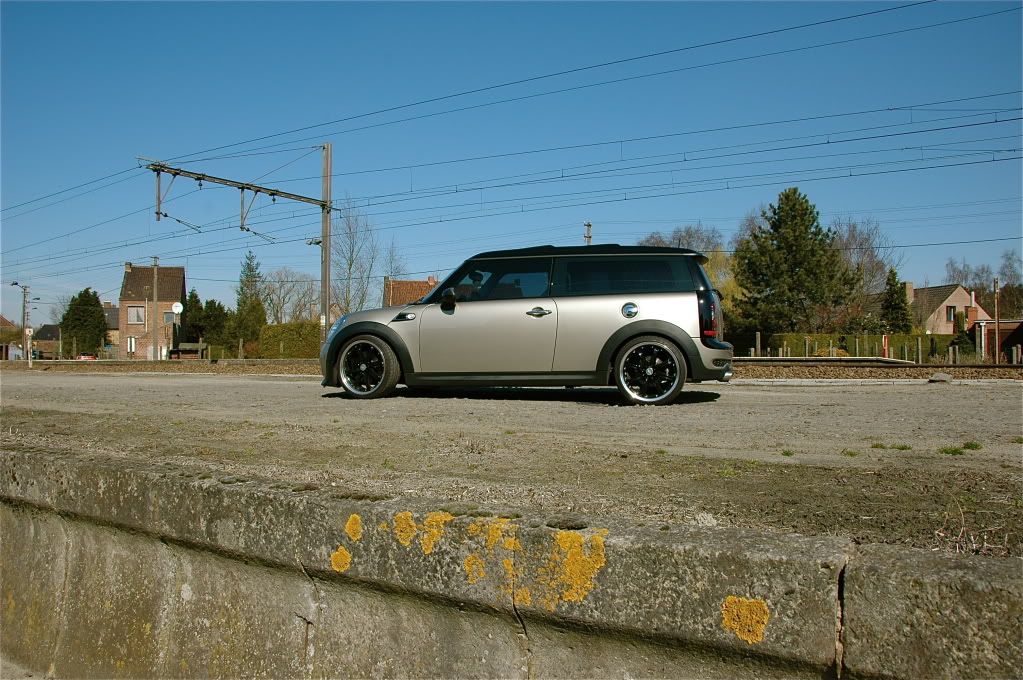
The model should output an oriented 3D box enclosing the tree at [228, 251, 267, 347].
[{"bbox_3d":[-20.310,-2.286,59.101,2.900,9.200,2.900,0,-2,0],"label":"tree"}]

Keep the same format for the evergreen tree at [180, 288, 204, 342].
[{"bbox_3d":[-29.033,-1.060,70.076,2.400,7.290,2.400,0,-2,0],"label":"evergreen tree"}]

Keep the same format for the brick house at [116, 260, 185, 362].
[{"bbox_3d":[-32.288,-2.143,69.504,5.200,9.400,5.700,1,-2,-16],"label":"brick house"}]

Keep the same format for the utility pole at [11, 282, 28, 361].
[{"bbox_3d":[-47.499,-1.786,74.000,1.738,7.530,0.400,0,-1,-6],"label":"utility pole"}]

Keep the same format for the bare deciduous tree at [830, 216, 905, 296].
[{"bbox_3d":[24.742,-3.241,54.127,6.300,10.920,6.000,0,-2,0],"label":"bare deciduous tree"}]

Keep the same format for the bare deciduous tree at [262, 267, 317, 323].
[{"bbox_3d":[-21.336,-2.655,74.000,5.406,8.978,5.213,0,-1,0],"label":"bare deciduous tree"}]

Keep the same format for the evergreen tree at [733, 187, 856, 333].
[{"bbox_3d":[15.890,-3.392,43.122,6.700,10.380,6.500,0,-2,0],"label":"evergreen tree"}]

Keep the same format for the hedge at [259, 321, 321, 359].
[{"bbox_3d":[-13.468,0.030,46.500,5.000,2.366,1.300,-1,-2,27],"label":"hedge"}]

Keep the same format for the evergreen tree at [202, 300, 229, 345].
[{"bbox_3d":[-23.636,-0.915,61.000,2.308,4.855,2.308,0,-1,0],"label":"evergreen tree"}]

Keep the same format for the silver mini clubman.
[{"bbox_3d":[0.092,-0.167,7.330,3.960,1.430,1.730,-1,-1,14],"label":"silver mini clubman"}]

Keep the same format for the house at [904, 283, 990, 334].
[{"bbox_3d":[35.809,-1.063,68.580,7.400,7.400,9.300,1,-2,-20],"label":"house"}]

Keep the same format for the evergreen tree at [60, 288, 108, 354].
[{"bbox_3d":[-35.088,-0.927,63.067,3.900,6.610,3.800,0,-2,0],"label":"evergreen tree"}]

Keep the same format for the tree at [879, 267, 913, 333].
[{"bbox_3d":[27.554,-1.937,55.000,2.440,6.673,2.440,0,-1,0],"label":"tree"}]

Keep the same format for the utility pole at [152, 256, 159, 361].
[{"bbox_3d":[-26.009,-2.301,56.000,0.400,7.598,0.350,0,-1,0],"label":"utility pole"}]

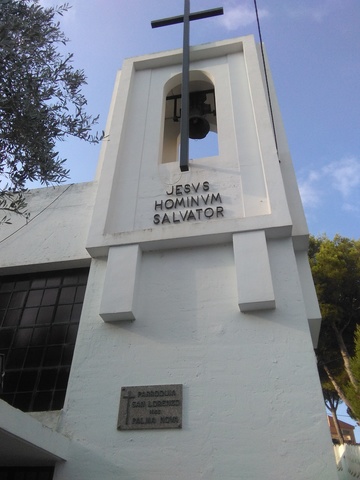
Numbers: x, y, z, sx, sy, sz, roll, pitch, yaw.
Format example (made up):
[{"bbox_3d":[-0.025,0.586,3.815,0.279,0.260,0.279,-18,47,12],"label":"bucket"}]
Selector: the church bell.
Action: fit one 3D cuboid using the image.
[{"bbox_3d":[0.360,-2.770,8.535,0.607,1.056,0.572,1,-37,1],"label":"church bell"}]

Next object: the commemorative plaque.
[{"bbox_3d":[-0.325,1.842,4.294,0.719,0.455,0.030,-6,-38,10],"label":"commemorative plaque"}]

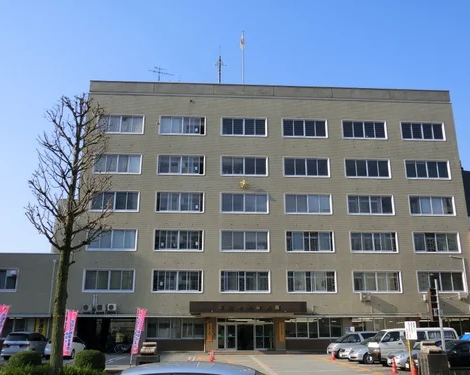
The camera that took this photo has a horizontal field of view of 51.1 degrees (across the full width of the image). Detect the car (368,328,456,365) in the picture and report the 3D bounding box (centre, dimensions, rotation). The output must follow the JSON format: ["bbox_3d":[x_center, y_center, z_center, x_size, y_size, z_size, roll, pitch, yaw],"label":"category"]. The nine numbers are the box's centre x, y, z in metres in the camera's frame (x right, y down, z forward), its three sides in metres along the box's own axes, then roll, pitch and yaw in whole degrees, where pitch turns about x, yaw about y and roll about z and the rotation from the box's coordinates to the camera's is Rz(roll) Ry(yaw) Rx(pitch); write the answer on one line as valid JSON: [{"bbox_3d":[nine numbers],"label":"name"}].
[{"bbox_3d":[10.504,9.403,29.145,4.700,1.980,1.690,1,-17,-3],"label":"car"}]

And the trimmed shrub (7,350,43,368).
[{"bbox_3d":[-7.550,6.288,17.715,1.230,0.850,1.230,1,-17,-3],"label":"trimmed shrub"}]

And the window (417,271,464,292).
[{"bbox_3d":[18.859,8.662,44.875,4.464,1.981,0.200,1,-17,-4],"label":"window"}]

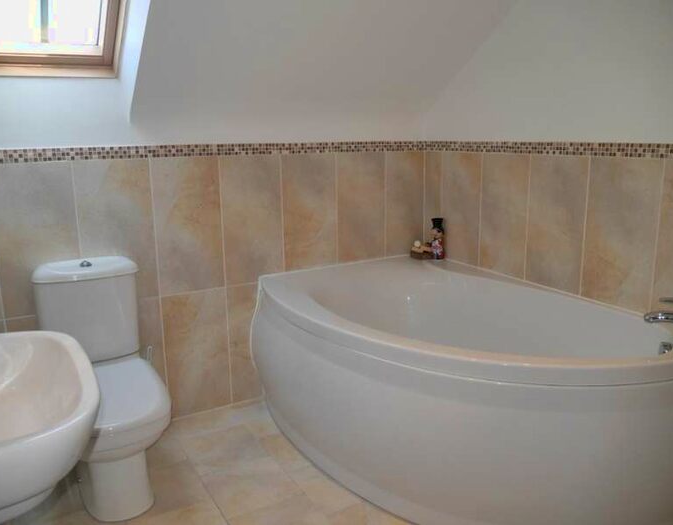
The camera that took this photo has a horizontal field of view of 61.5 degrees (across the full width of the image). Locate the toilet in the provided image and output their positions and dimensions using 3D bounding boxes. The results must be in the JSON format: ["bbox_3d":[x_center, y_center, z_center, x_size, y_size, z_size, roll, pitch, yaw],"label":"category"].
[{"bbox_3d":[-0.849,0.434,2.078,0.385,0.820,0.700,-8,15,-29],"label":"toilet"}]

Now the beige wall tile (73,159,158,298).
[{"bbox_3d":[-0.902,-0.122,2.347,0.294,0.594,0.010,-8,15,-29],"label":"beige wall tile"}]

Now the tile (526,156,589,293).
[{"bbox_3d":[0.924,-0.146,2.386,0.010,0.598,0.298,-7,14,-28],"label":"tile"}]

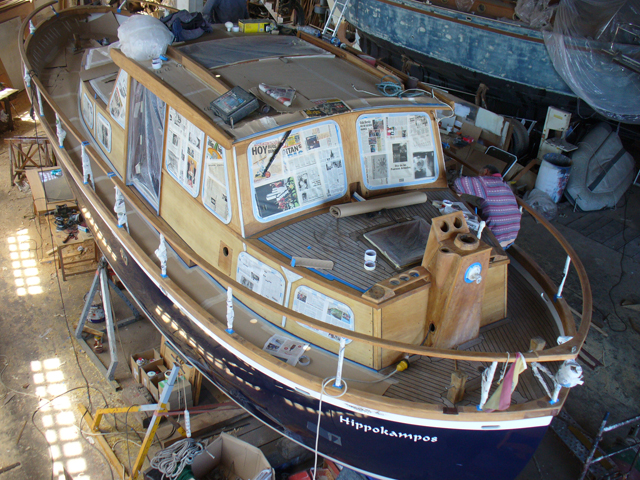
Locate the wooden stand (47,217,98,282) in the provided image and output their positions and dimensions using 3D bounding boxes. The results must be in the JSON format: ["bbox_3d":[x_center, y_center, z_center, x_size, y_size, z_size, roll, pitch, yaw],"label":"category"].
[{"bbox_3d":[-4.055,0.060,11.311,0.650,0.620,1.180,-16,34,-26],"label":"wooden stand"}]

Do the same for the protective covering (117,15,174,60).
[{"bbox_3d":[-2.080,-2.400,8.150,0.660,0.550,0.620,-16,34,-26],"label":"protective covering"}]

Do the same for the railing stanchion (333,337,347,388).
[{"bbox_3d":[0.153,0.894,5.009,0.060,0.470,0.060,-13,33,-28],"label":"railing stanchion"}]

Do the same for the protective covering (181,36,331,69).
[{"bbox_3d":[-0.769,-2.270,8.274,1.500,0.100,1.100,-16,34,-26],"label":"protective covering"}]

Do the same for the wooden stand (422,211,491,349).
[{"bbox_3d":[1.080,0.326,5.678,0.410,1.090,0.520,-16,34,-26],"label":"wooden stand"}]

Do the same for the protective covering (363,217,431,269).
[{"bbox_3d":[0.806,0.001,6.120,0.640,0.070,0.650,-16,34,-26],"label":"protective covering"}]

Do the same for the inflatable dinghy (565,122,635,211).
[{"bbox_3d":[5.560,-1.357,13.594,2.200,1.380,0.460,-41,15,-36],"label":"inflatable dinghy"}]

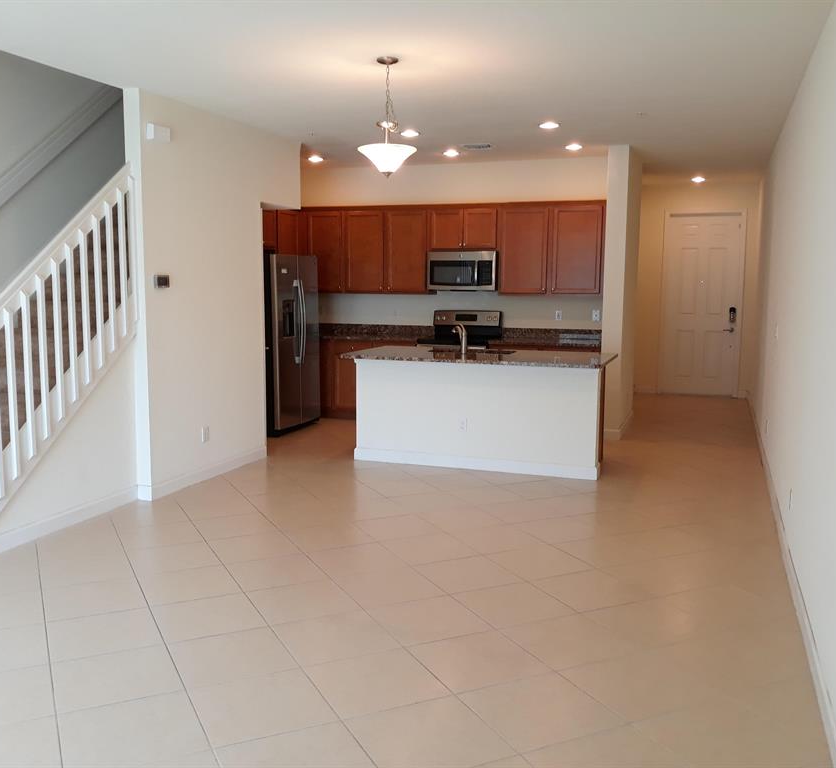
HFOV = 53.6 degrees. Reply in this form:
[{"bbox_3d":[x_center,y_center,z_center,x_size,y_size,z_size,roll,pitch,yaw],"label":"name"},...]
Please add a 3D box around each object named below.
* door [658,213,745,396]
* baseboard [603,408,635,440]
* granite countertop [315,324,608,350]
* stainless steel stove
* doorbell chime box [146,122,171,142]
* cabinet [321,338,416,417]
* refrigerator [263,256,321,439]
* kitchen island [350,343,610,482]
[{"bbox_3d":[3.852,-1.055,11.253,0.950,2.440,0.050,3,7,20],"label":"door"},{"bbox_3d":[2.138,0.407,8.845,0.220,0.100,1.520,3,7,20],"label":"baseboard"},{"bbox_3d":[0.185,-0.531,9.024,3.500,0.144,0.650,3,7,20],"label":"granite countertop"},{"bbox_3d":[0.447,-0.171,8.939,0.765,1.205,0.690,3,7,20],"label":"stainless steel stove"},{"bbox_3d":[-1.749,-1.691,5.602,0.054,0.099,0.177,3,8,20],"label":"doorbell chime box"},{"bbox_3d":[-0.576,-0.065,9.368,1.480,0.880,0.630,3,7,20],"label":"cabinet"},{"bbox_3d":[-1.556,-0.434,8.605,0.800,1.785,0.920,3,7,20],"label":"refrigerator"},{"bbox_3d":[0.543,0.192,7.206,2.170,0.905,1.040,3,7,20],"label":"kitchen island"}]

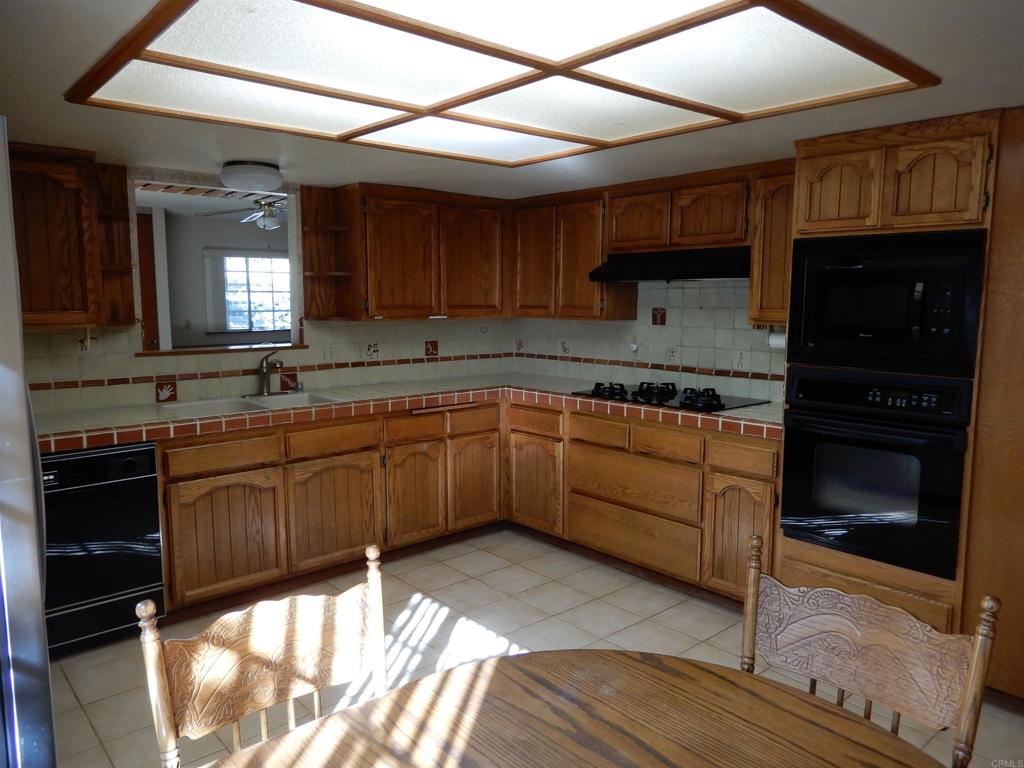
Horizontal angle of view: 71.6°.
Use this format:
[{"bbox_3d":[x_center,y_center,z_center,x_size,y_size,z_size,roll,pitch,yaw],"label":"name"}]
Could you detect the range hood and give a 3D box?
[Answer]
[{"bbox_3d":[0.902,-0.639,3.812,0.458,0.171,0.912,-6,9,-41],"label":"range hood"}]

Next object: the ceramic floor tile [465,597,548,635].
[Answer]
[{"bbox_3d":[-0.015,1.097,3.367,0.296,0.010,0.296,-6,9,-41],"label":"ceramic floor tile"}]

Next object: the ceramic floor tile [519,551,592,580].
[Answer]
[{"bbox_3d":[0.239,1.020,3.974,0.300,0.010,0.300,-5,9,-41],"label":"ceramic floor tile"}]

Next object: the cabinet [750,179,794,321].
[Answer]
[{"bbox_3d":[1.379,-0.643,3.381,0.311,0.726,0.360,-5,9,-41],"label":"cabinet"}]

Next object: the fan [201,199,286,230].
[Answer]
[{"bbox_3d":[-2.054,-1.466,6.000,1.250,0.400,1.250,-6,9,-41],"label":"fan"}]

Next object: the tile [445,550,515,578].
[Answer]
[{"bbox_3d":[-0.189,1.020,4.022,0.296,0.010,0.296,-6,9,-41],"label":"tile"}]

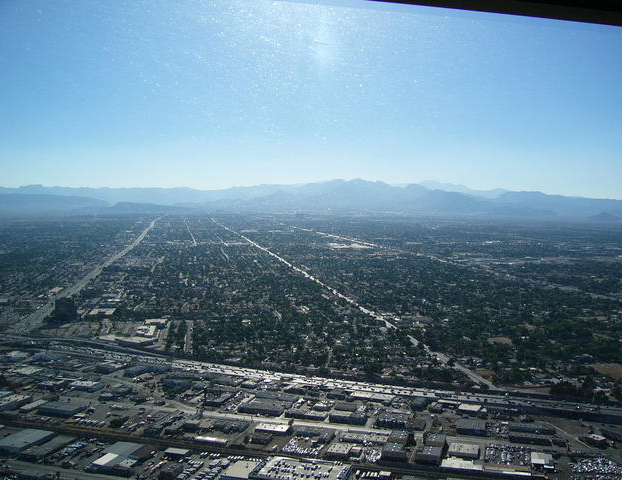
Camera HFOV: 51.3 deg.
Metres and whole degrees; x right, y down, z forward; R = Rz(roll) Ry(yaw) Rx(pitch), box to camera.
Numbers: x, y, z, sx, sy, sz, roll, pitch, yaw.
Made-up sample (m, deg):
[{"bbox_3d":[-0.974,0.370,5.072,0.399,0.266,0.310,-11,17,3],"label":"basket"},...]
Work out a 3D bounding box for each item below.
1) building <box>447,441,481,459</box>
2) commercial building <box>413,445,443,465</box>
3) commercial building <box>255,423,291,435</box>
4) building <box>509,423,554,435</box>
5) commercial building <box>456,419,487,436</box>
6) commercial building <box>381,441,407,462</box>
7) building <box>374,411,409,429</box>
[{"bbox_3d":[163.840,225.450,692.000,30.500,5.000,29.400,1,2,17],"label":"building"},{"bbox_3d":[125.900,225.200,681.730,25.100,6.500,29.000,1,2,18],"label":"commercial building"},{"bbox_3d":[-44.740,221.870,758.730,36.700,4.800,21.600,1,2,16],"label":"commercial building"},{"bbox_3d":[258.870,221.920,762.210,45.100,5.000,14.200,1,2,17],"label":"building"},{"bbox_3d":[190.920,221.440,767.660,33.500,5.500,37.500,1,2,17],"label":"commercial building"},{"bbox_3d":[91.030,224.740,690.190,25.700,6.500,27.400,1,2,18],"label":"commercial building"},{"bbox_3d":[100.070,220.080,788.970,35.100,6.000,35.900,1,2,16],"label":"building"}]

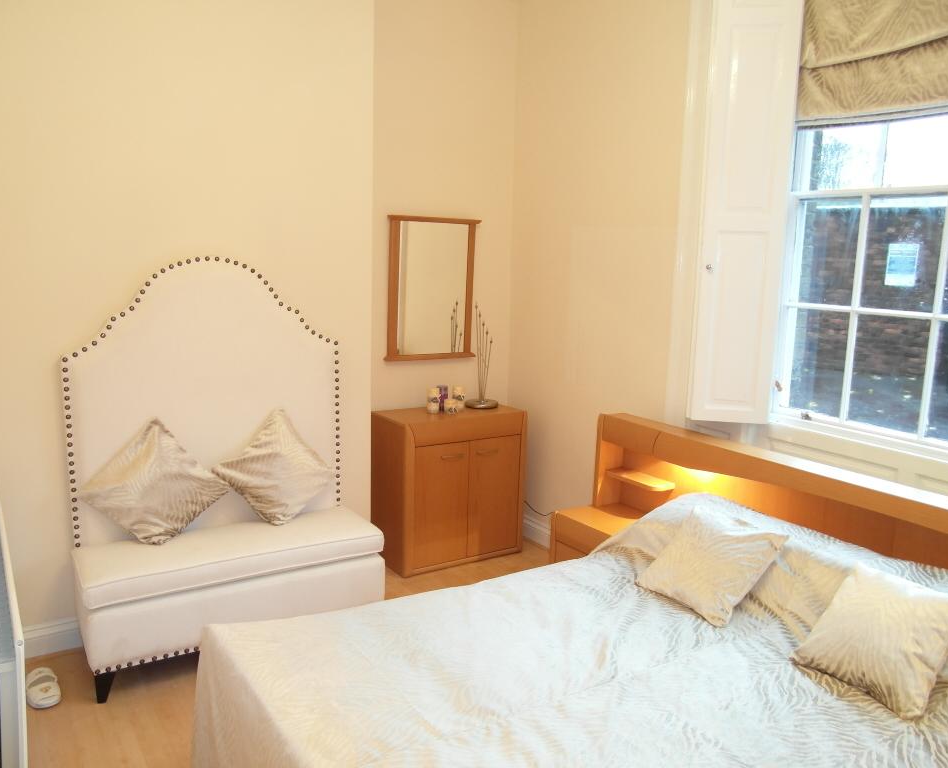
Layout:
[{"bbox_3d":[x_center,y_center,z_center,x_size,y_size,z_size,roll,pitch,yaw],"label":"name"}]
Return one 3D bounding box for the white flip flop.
[{"bbox_3d":[-1.578,1.091,2.597,0.108,0.074,0.231,-6,12,-40],"label":"white flip flop"}]

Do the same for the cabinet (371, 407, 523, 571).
[{"bbox_3d":[-0.135,0.549,3.924,0.765,0.803,0.376,-4,11,-32],"label":"cabinet"}]

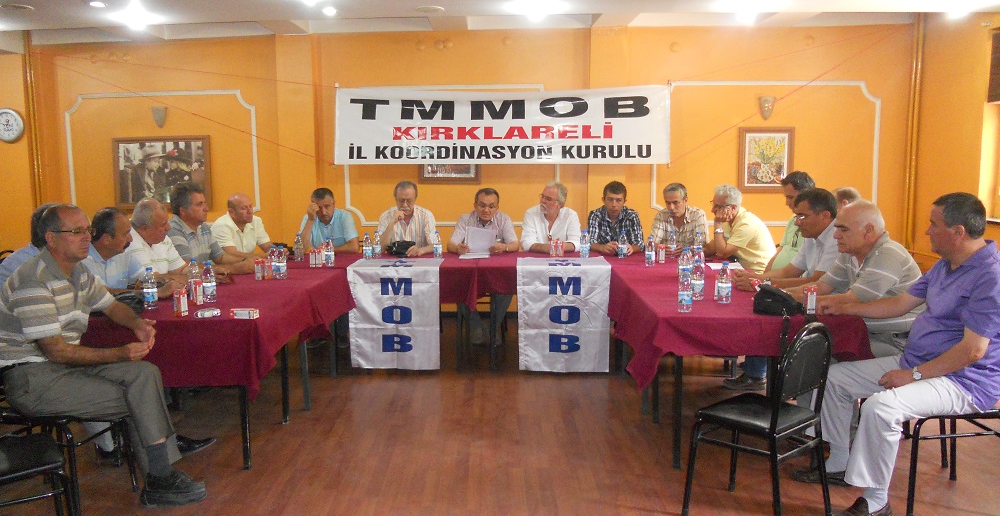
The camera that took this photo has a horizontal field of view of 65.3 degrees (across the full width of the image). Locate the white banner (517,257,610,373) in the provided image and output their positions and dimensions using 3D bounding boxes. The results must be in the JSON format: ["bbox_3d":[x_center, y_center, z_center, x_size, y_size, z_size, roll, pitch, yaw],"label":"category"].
[{"bbox_3d":[0.471,0.409,5.917,0.677,0.773,0.505,0,7,1],"label":"white banner"}]

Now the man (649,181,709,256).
[{"bbox_3d":[1.475,0.039,6.419,0.530,1.300,0.740,0,7,6],"label":"man"}]

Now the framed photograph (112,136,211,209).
[{"bbox_3d":[-3.316,-0.835,7.648,0.949,0.722,0.040,0,7,3],"label":"framed photograph"}]

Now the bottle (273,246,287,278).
[{"bbox_3d":[-1.440,0.029,5.114,0.065,0.210,0.065,-1,7,1],"label":"bottle"}]

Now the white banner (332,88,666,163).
[{"bbox_3d":[0.017,-1.178,6.959,3.000,0.690,0.050,-1,7,1],"label":"white banner"}]

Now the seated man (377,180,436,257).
[{"bbox_3d":[-0.798,0.030,6.652,0.556,1.364,0.788,-1,7,-2],"label":"seated man"}]

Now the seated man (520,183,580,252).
[{"bbox_3d":[0.415,0.038,6.469,0.530,1.310,0.740,-1,7,1],"label":"seated man"}]

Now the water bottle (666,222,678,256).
[{"bbox_3d":[1.335,-0.112,6.039,0.065,0.210,0.065,-1,7,1],"label":"water bottle"}]

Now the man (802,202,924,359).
[{"bbox_3d":[1.935,0.331,4.154,0.780,1.260,0.530,-1,7,1],"label":"man"}]

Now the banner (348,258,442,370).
[{"bbox_3d":[-0.771,0.412,5.916,0.677,0.758,0.505,0,7,1],"label":"banner"}]

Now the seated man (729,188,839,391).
[{"bbox_3d":[1.881,0.270,4.598,0.858,1.353,0.556,-3,8,-17],"label":"seated man"}]

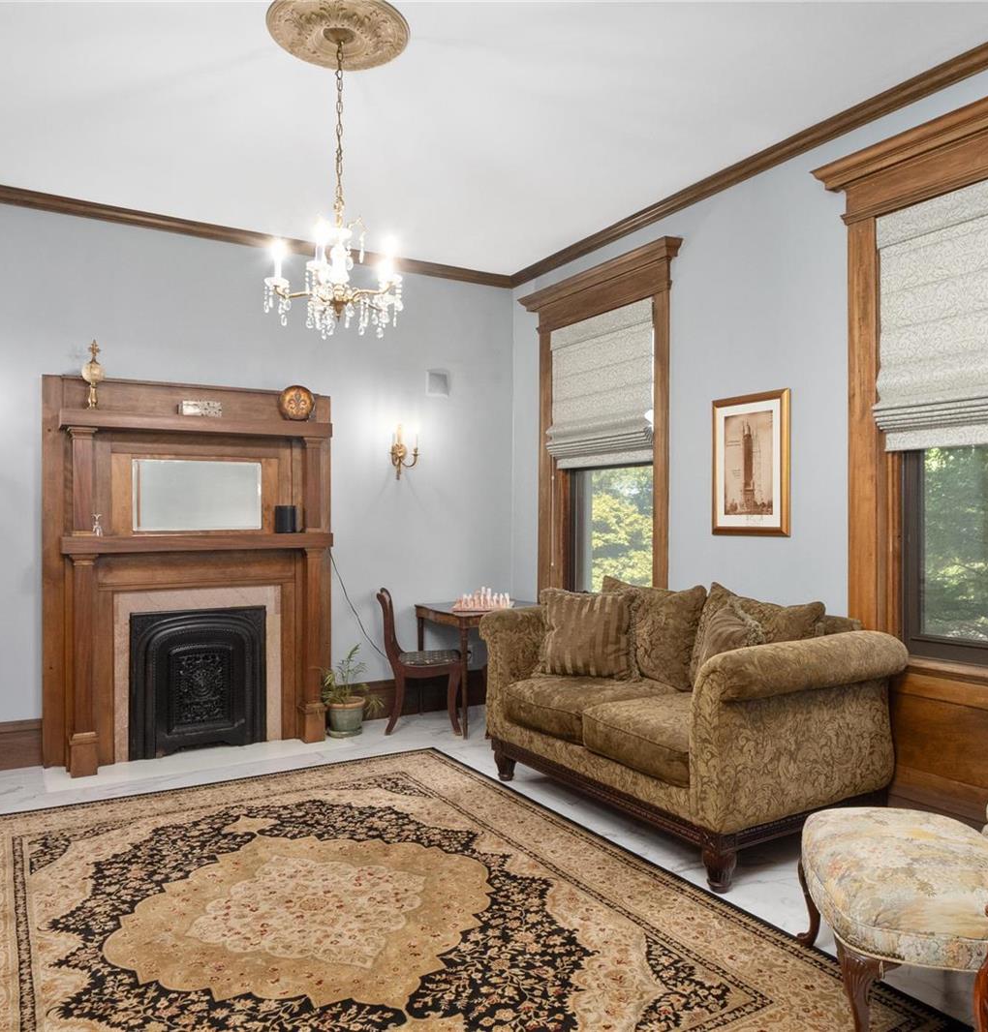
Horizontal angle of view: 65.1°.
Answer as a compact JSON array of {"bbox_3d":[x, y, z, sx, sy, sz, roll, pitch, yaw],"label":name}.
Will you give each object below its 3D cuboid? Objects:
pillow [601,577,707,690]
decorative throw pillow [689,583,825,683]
[{"bbox_3d":[0.762,0.561,3.866,0.210,0.520,0.570,21,-13,-36],"label":"pillow"},{"bbox_3d":[1.131,0.565,3.319,0.210,0.520,0.570,20,-10,-30],"label":"decorative throw pillow"}]

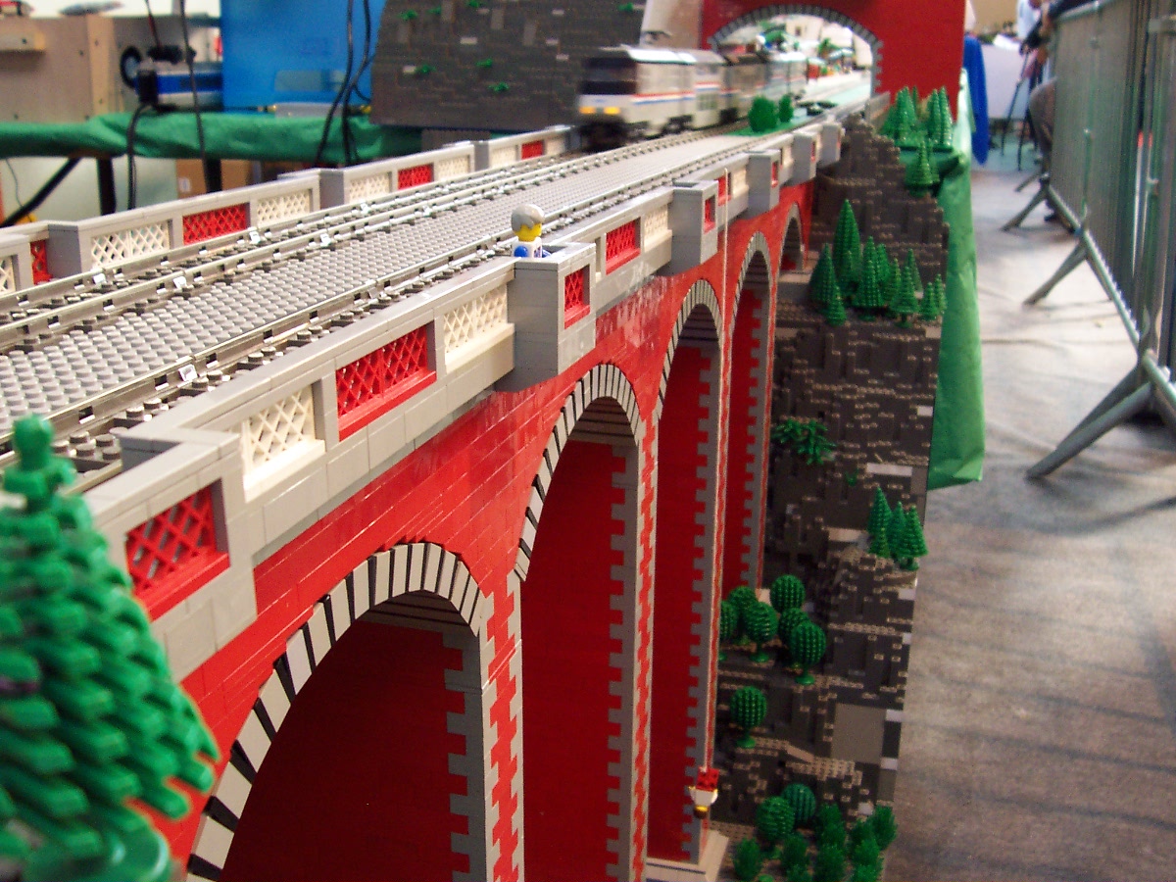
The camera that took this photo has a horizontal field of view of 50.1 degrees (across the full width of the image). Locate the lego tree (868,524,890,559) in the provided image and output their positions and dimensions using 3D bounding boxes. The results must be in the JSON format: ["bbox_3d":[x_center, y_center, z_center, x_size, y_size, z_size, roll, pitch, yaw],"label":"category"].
[{"bbox_3d":[0.279,0.099,1.200,0.026,0.040,0.026,5,18,15],"label":"lego tree"}]

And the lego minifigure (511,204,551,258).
[{"bbox_3d":[-0.021,-0.064,0.453,0.014,0.042,0.024,5,18,15],"label":"lego minifigure"}]

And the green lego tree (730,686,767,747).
[{"bbox_3d":[0.140,0.241,1.100,0.033,0.052,0.033,5,18,15],"label":"green lego tree"}]

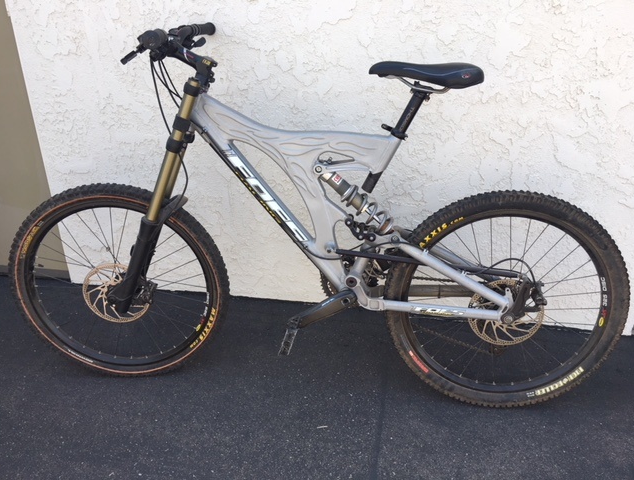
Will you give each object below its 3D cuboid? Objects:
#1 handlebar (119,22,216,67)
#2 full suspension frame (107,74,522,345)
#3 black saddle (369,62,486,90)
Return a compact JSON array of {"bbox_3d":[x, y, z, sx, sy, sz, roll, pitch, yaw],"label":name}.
[{"bbox_3d":[-0.367,-0.521,1.417,0.127,0.092,0.694,-1,23,0],"label":"handlebar"},{"bbox_3d":[-0.028,-0.104,1.533,1.204,0.703,0.194,2,20,7],"label":"full suspension frame"},{"bbox_3d":[0.279,-0.422,1.376,0.286,0.068,0.144,2,20,7],"label":"black saddle"}]

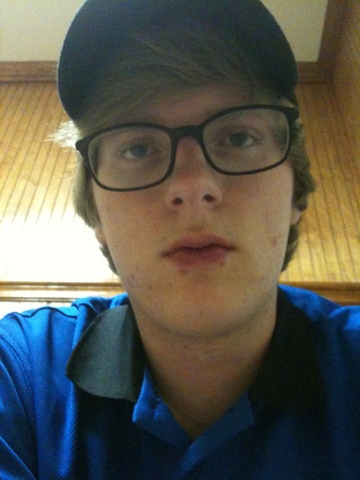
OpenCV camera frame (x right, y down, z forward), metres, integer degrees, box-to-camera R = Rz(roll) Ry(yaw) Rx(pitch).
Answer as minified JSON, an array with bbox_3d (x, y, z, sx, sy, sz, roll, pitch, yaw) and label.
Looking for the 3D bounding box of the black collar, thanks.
[{"bbox_3d":[0.012,0.091,0.408,0.200,0.100,0.155,-1,-26,0],"label":"black collar"}]

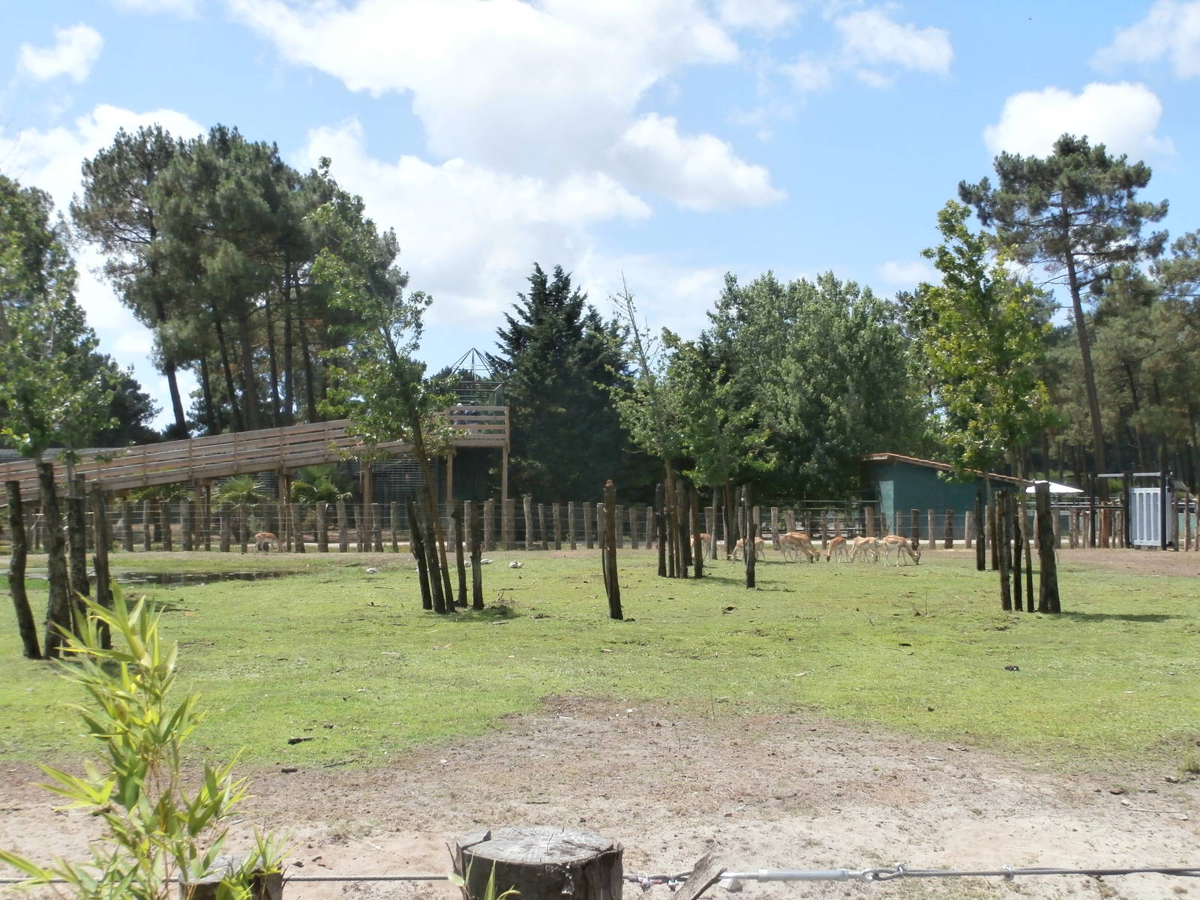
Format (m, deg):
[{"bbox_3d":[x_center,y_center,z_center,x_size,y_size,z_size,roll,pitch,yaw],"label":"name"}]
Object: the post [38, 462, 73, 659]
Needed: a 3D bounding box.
[{"bbox_3d":[-5.405,1.099,16.208,0.290,1.946,0.230,0,-2,0],"label":"post"}]

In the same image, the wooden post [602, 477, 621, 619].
[{"bbox_3d":[0.194,1.429,23.237,0.180,1.973,0.170,-3,-1,0],"label":"wooden post"}]

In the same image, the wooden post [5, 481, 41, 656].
[{"bbox_3d":[-6.441,1.338,18.227,0.200,1.970,0.170,-7,-1,0],"label":"wooden post"}]

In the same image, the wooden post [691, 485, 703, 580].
[{"bbox_3d":[1.979,1.653,33.321,0.160,1.925,0.155,-3,-1,0],"label":"wooden post"}]

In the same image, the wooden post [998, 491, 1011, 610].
[{"bbox_3d":[5.683,1.423,22.913,0.150,1.672,0.150,-3,-2,0],"label":"wooden post"}]

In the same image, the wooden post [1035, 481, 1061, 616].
[{"bbox_3d":[6.694,1.455,24.448,0.290,1.975,0.270,-3,-1,0],"label":"wooden post"}]

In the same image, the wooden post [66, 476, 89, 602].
[{"bbox_3d":[-5.296,1.175,16.490,0.200,1.809,0.200,0,-2,0],"label":"wooden post"}]

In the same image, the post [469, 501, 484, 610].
[{"bbox_3d":[-1.888,1.621,25.107,0.165,1.663,0.160,-2,-1,0],"label":"post"}]

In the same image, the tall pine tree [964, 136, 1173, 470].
[{"bbox_3d":[18.780,-4.696,66.228,8.400,16.349,8.000,0,-2,0],"label":"tall pine tree"}]

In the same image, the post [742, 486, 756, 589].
[{"bbox_3d":[2.584,1.515,28.179,0.190,1.782,0.170,-2,-2,0],"label":"post"}]

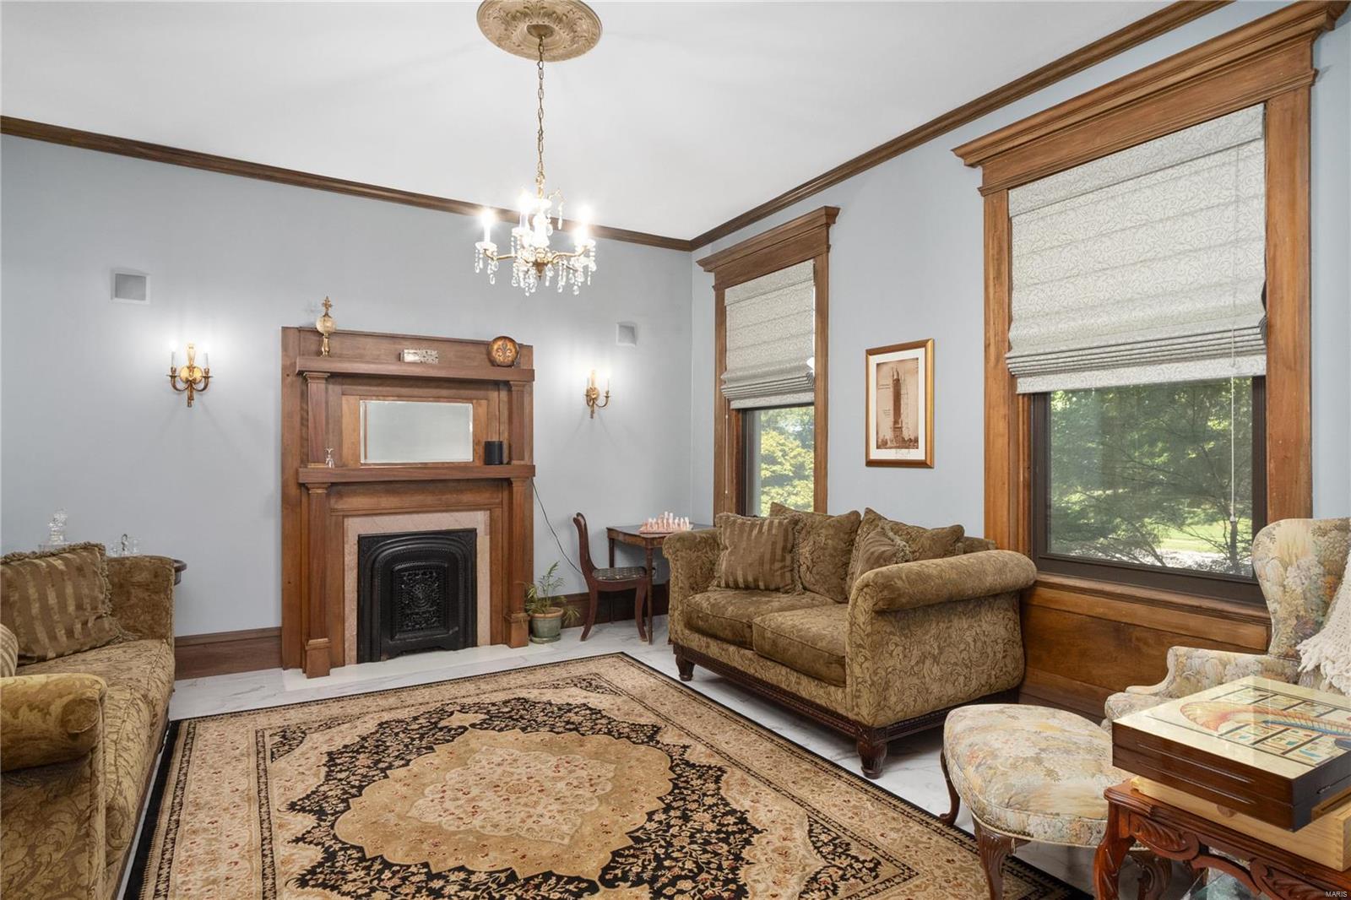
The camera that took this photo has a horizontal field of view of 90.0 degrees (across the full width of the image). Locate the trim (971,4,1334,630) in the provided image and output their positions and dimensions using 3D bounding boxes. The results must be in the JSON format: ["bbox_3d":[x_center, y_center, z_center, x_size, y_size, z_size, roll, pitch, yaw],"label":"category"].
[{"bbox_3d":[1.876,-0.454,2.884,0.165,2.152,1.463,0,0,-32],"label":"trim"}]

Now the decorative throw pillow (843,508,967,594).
[{"bbox_3d":[1.131,0.565,3.319,0.210,0.520,0.570,20,-10,-30],"label":"decorative throw pillow"}]

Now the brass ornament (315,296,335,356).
[{"bbox_3d":[-2.131,-0.751,4.117,0.124,0.370,0.124,0,0,-32],"label":"brass ornament"}]

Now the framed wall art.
[{"bbox_3d":[1.267,-0.249,3.874,0.042,0.701,0.475,0,0,-32],"label":"framed wall art"}]

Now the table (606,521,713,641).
[{"bbox_3d":[-0.029,0.969,5.129,0.812,0.723,0.792,0,0,-32],"label":"table"}]

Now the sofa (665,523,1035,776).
[{"bbox_3d":[0.799,0.874,3.593,1.016,0.904,1.742,0,0,-32],"label":"sofa"}]

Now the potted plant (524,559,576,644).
[{"bbox_3d":[-0.885,1.062,4.810,0.370,0.541,0.356,0,0,0],"label":"potted plant"}]

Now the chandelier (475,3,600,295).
[{"bbox_3d":[-0.551,-1.184,2.761,0.507,1.129,0.507,0,0,-32],"label":"chandelier"}]

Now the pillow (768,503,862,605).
[{"bbox_3d":[0.762,0.561,3.866,0.210,0.520,0.570,21,-13,-36],"label":"pillow"}]

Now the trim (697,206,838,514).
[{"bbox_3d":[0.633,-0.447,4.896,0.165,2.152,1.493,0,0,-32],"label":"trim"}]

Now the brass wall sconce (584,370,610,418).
[{"bbox_3d":[-0.613,-0.436,5.197,0.185,0.356,0.125,0,0,-32],"label":"brass wall sconce"}]

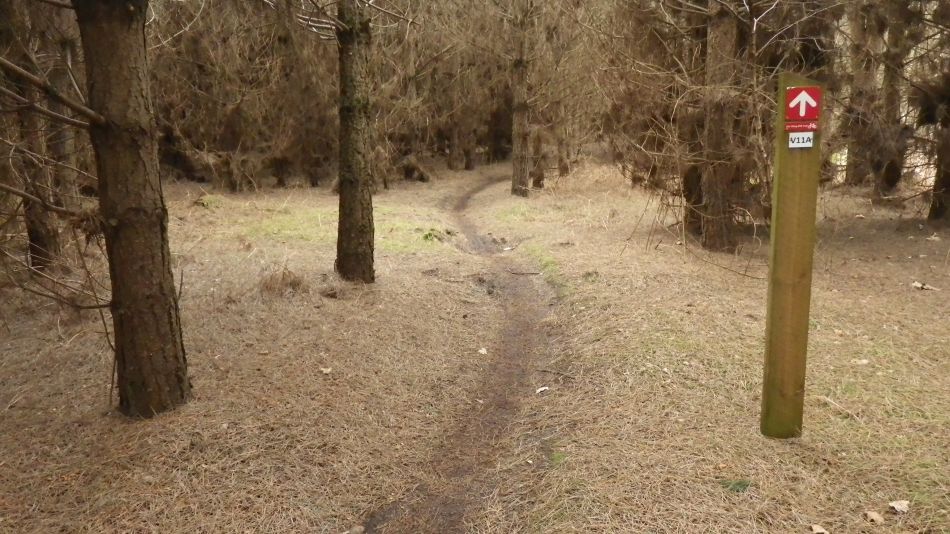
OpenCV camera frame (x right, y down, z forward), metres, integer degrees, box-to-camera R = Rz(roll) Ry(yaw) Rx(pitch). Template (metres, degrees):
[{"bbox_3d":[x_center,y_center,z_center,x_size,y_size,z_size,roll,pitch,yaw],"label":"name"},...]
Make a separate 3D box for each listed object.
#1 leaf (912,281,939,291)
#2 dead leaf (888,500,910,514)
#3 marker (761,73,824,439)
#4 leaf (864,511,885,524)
[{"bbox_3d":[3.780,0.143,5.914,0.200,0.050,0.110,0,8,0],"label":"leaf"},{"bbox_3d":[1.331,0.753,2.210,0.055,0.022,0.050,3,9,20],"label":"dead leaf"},{"bbox_3d":[1.225,-0.024,2.733,0.130,1.390,0.120,3,9,19],"label":"marker"},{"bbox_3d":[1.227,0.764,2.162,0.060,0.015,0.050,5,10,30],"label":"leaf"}]

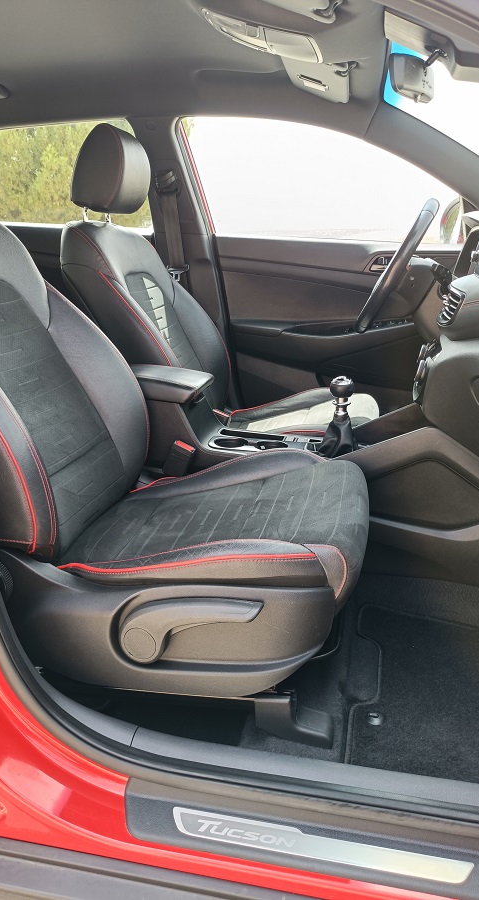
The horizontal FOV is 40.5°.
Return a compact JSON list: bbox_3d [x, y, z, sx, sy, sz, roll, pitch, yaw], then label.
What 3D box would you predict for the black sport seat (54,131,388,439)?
[{"bbox_3d":[-0.014,-0.364,1.726,0.805,0.915,0.540,4,18,10],"label":"black sport seat"}]

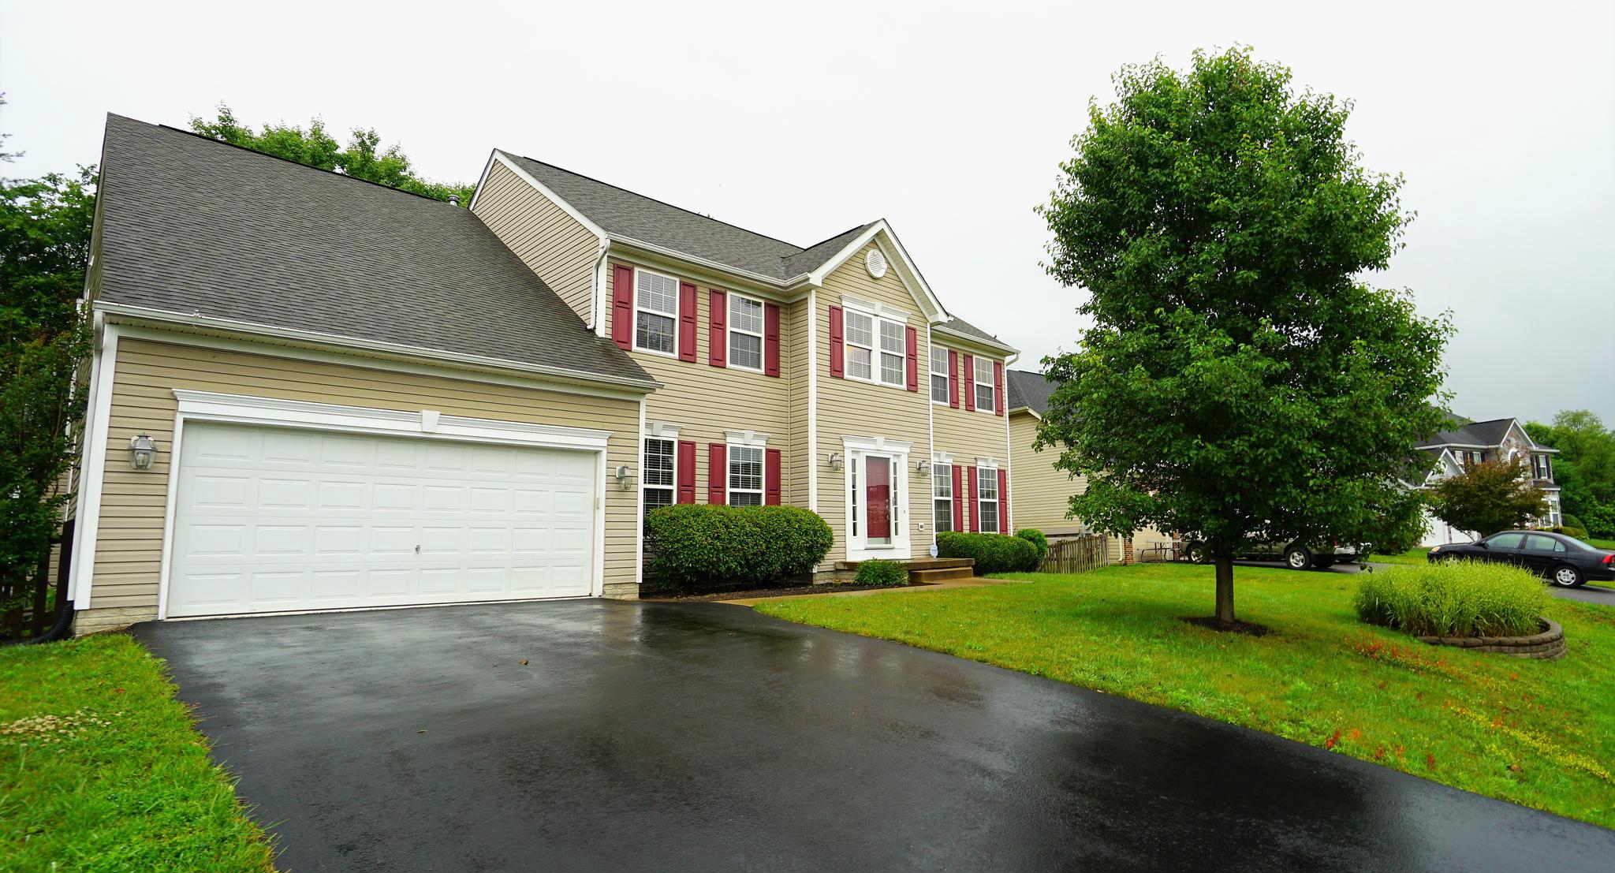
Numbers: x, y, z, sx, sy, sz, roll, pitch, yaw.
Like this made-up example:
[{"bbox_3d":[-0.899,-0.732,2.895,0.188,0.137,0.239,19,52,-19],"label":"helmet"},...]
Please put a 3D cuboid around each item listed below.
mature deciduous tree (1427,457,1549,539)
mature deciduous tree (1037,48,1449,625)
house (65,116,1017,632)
[{"bbox_3d":[34.722,3.528,34.704,4.800,4.700,4.800,6,-10,-40],"label":"mature deciduous tree"},{"bbox_3d":[6.467,-1.750,10.915,5.700,9.300,5.700,6,-10,-40],"label":"mature deciduous tree"},{"bbox_3d":[-3.768,-1.390,16.635,18.200,9.500,10.600,6,-10,-40],"label":"house"}]

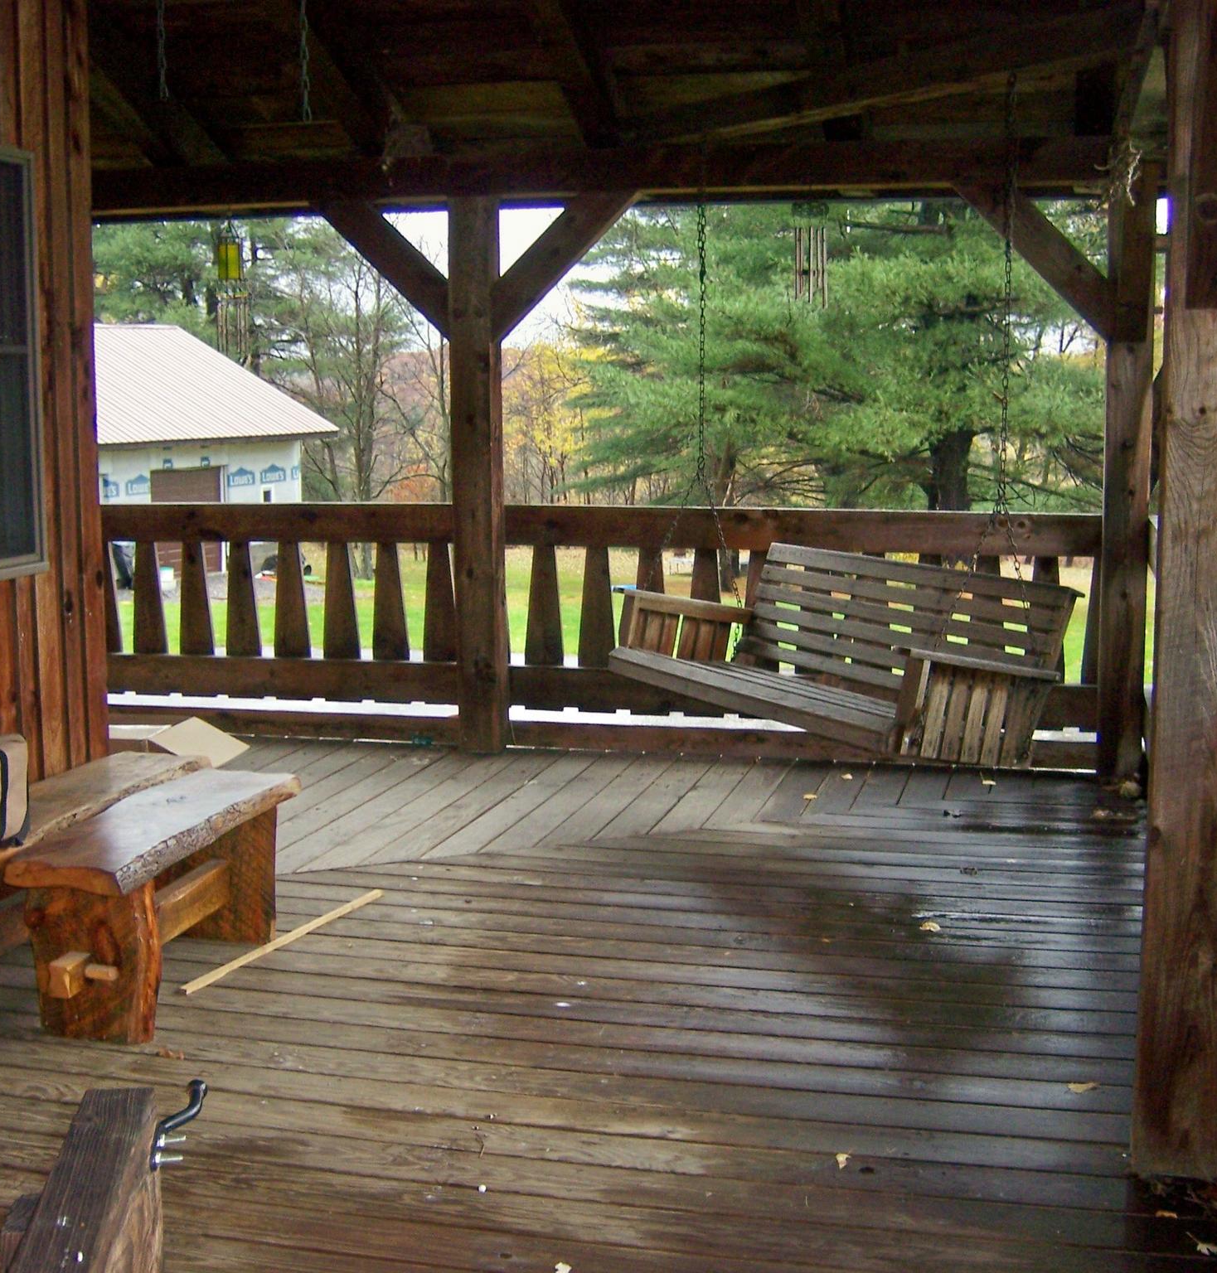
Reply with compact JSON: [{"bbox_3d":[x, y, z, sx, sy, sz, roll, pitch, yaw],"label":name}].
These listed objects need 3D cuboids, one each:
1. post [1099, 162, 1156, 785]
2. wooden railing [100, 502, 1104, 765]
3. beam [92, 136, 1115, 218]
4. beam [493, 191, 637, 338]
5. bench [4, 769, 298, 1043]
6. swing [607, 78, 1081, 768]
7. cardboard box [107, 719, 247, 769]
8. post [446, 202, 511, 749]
[{"bbox_3d":[1.844,-0.558,6.290,0.161,2.150,0.163,2,9,14],"label":"post"},{"bbox_3d":[-0.169,-0.037,7.002,4.180,0.945,0.090,2,9,14],"label":"wooden railing"},{"bbox_3d":[-0.152,-1.734,6.620,4.100,0.175,0.163,2,9,14],"label":"beam"},{"bbox_3d":[-0.219,-1.451,6.678,0.800,0.133,0.135,-44,-4,16],"label":"beam"},{"bbox_3d":[-1.074,0.638,4.284,0.330,0.415,0.950,2,9,14],"label":"bench"},{"bbox_3d":[0.734,-0.693,5.857,0.780,2.090,1.620,-6,10,-31],"label":"swing"},{"bbox_3d":[-1.610,0.436,6.199,0.680,0.260,0.420,2,9,14],"label":"cardboard box"},{"bbox_3d":[-0.499,-0.612,6.877,0.163,2.120,0.163,2,9,14],"label":"post"}]

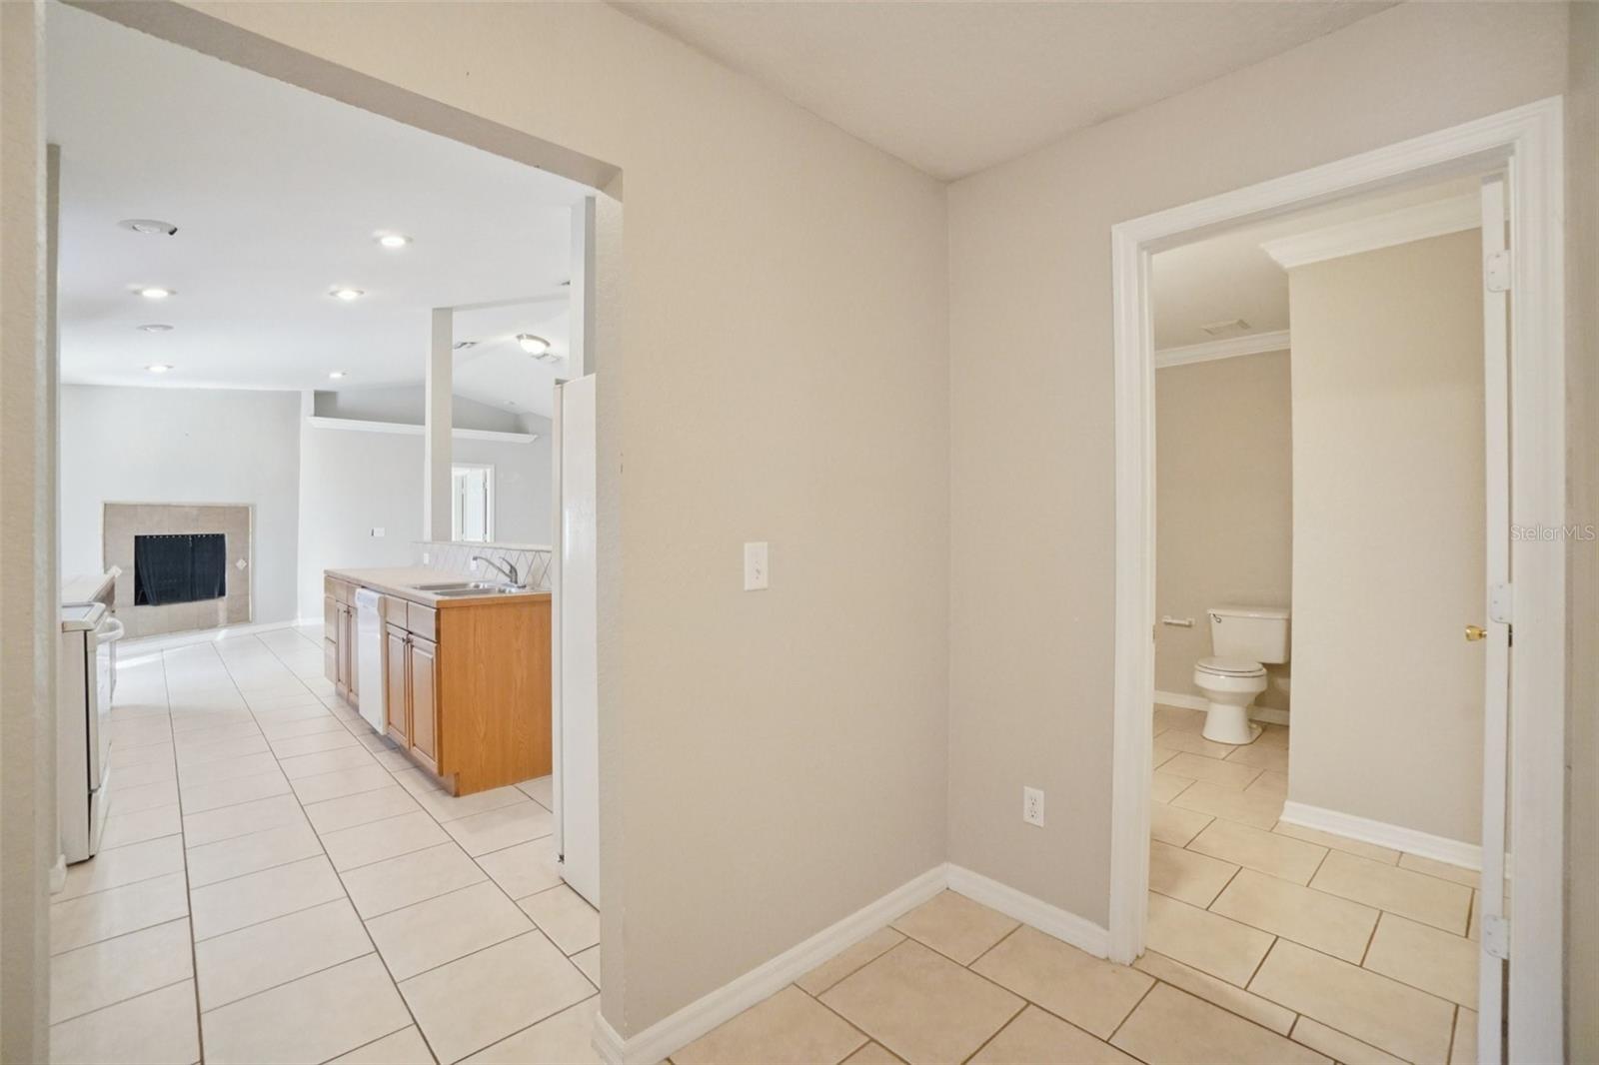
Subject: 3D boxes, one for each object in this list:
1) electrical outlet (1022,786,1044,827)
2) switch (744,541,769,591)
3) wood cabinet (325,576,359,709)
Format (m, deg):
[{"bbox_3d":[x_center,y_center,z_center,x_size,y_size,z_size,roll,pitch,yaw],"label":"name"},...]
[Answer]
[{"bbox_3d":[0.726,0.849,2.058,0.010,0.114,0.070,0,0,-44],"label":"electrical outlet"},{"bbox_3d":[-0.112,0.089,1.742,0.074,0.120,0.013,0,0,-43],"label":"switch"},{"bbox_3d":[-3.035,0.788,4.936,0.620,0.880,1.210,0,0,-44],"label":"wood cabinet"}]

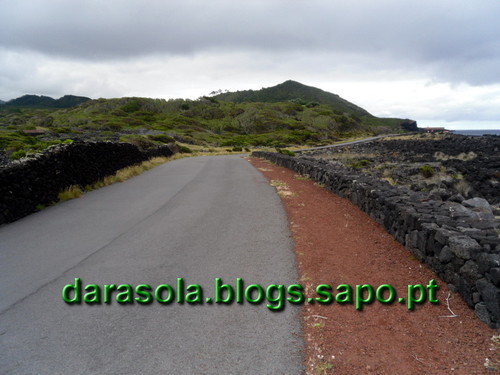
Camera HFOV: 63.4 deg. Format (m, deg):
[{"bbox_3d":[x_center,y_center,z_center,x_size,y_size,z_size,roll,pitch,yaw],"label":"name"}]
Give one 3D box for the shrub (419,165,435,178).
[{"bbox_3d":[7.860,-0.700,18.000,0.680,0.600,0.650,0,8,0],"label":"shrub"}]

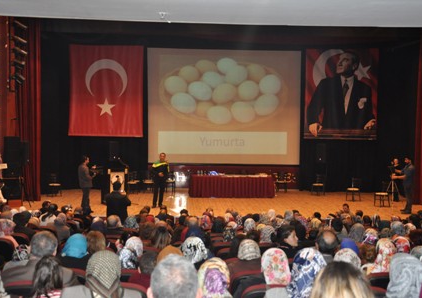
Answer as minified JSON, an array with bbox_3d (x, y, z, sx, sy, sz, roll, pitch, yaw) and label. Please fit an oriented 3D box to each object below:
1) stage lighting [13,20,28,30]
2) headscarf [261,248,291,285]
[{"bbox_3d":[-6.160,-3.993,19.300,0.450,0.340,0.350,16,-9,-43],"label":"stage lighting"},{"bbox_3d":[0.481,0.870,4.405,0.215,0.280,0.250,1,2,-1],"label":"headscarf"}]

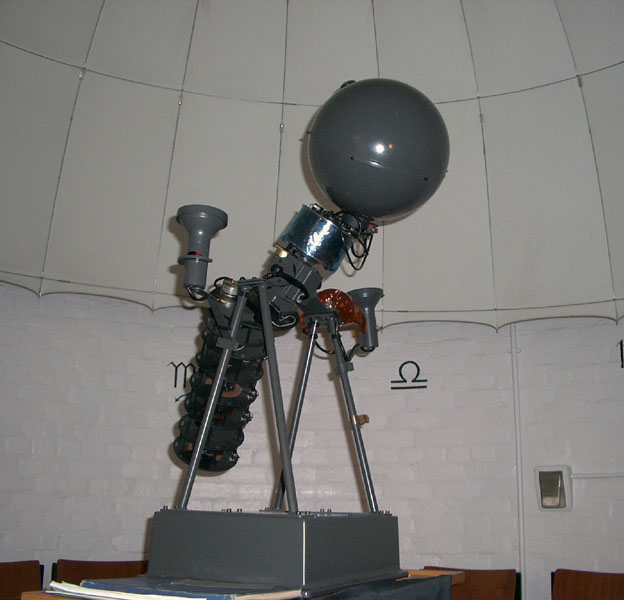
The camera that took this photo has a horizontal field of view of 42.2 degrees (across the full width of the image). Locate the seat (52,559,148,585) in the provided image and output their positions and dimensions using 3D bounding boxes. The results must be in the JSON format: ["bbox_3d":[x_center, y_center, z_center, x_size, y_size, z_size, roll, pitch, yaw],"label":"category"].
[{"bbox_3d":[-0.760,1.383,2.958,0.460,0.800,0.500,5,-14,-15],"label":"seat"}]

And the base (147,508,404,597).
[{"bbox_3d":[-0.056,0.505,1.667,0.342,0.137,0.463,-6,-16,27],"label":"base"}]

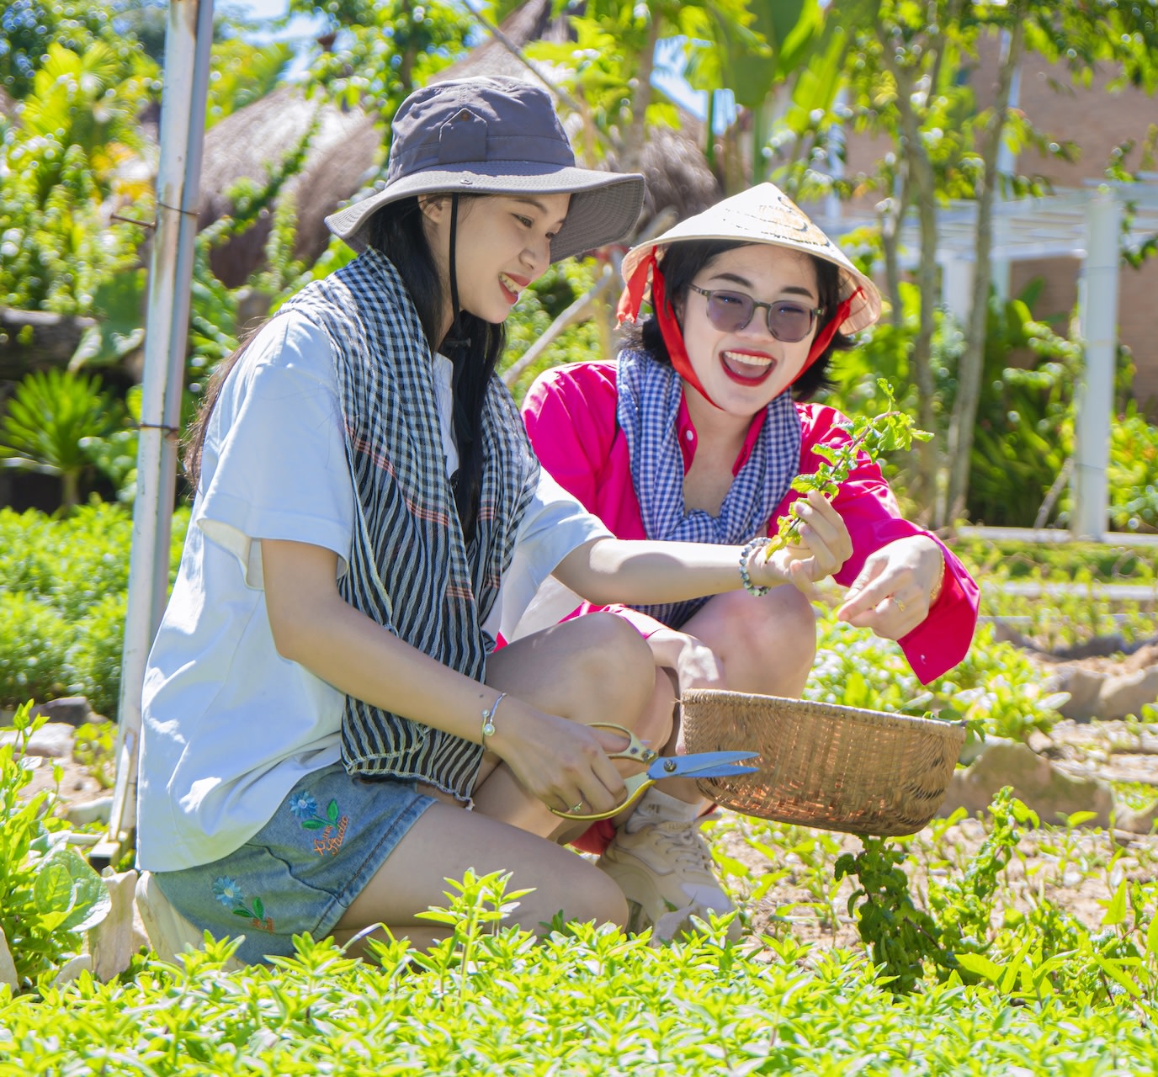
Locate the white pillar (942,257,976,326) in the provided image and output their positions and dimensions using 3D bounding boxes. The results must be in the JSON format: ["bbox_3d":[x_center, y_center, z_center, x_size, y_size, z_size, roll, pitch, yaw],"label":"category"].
[{"bbox_3d":[3.429,-1.349,29.500,0.250,2.450,0.250,2,2,-17],"label":"white pillar"}]

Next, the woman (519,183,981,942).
[{"bbox_3d":[0.197,0.028,3.800,0.560,0.880,0.640,2,2,-21],"label":"woman"}]

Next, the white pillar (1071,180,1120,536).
[{"bbox_3d":[3.684,-1.240,23.000,0.250,2.500,0.250,2,2,-17],"label":"white pillar"}]

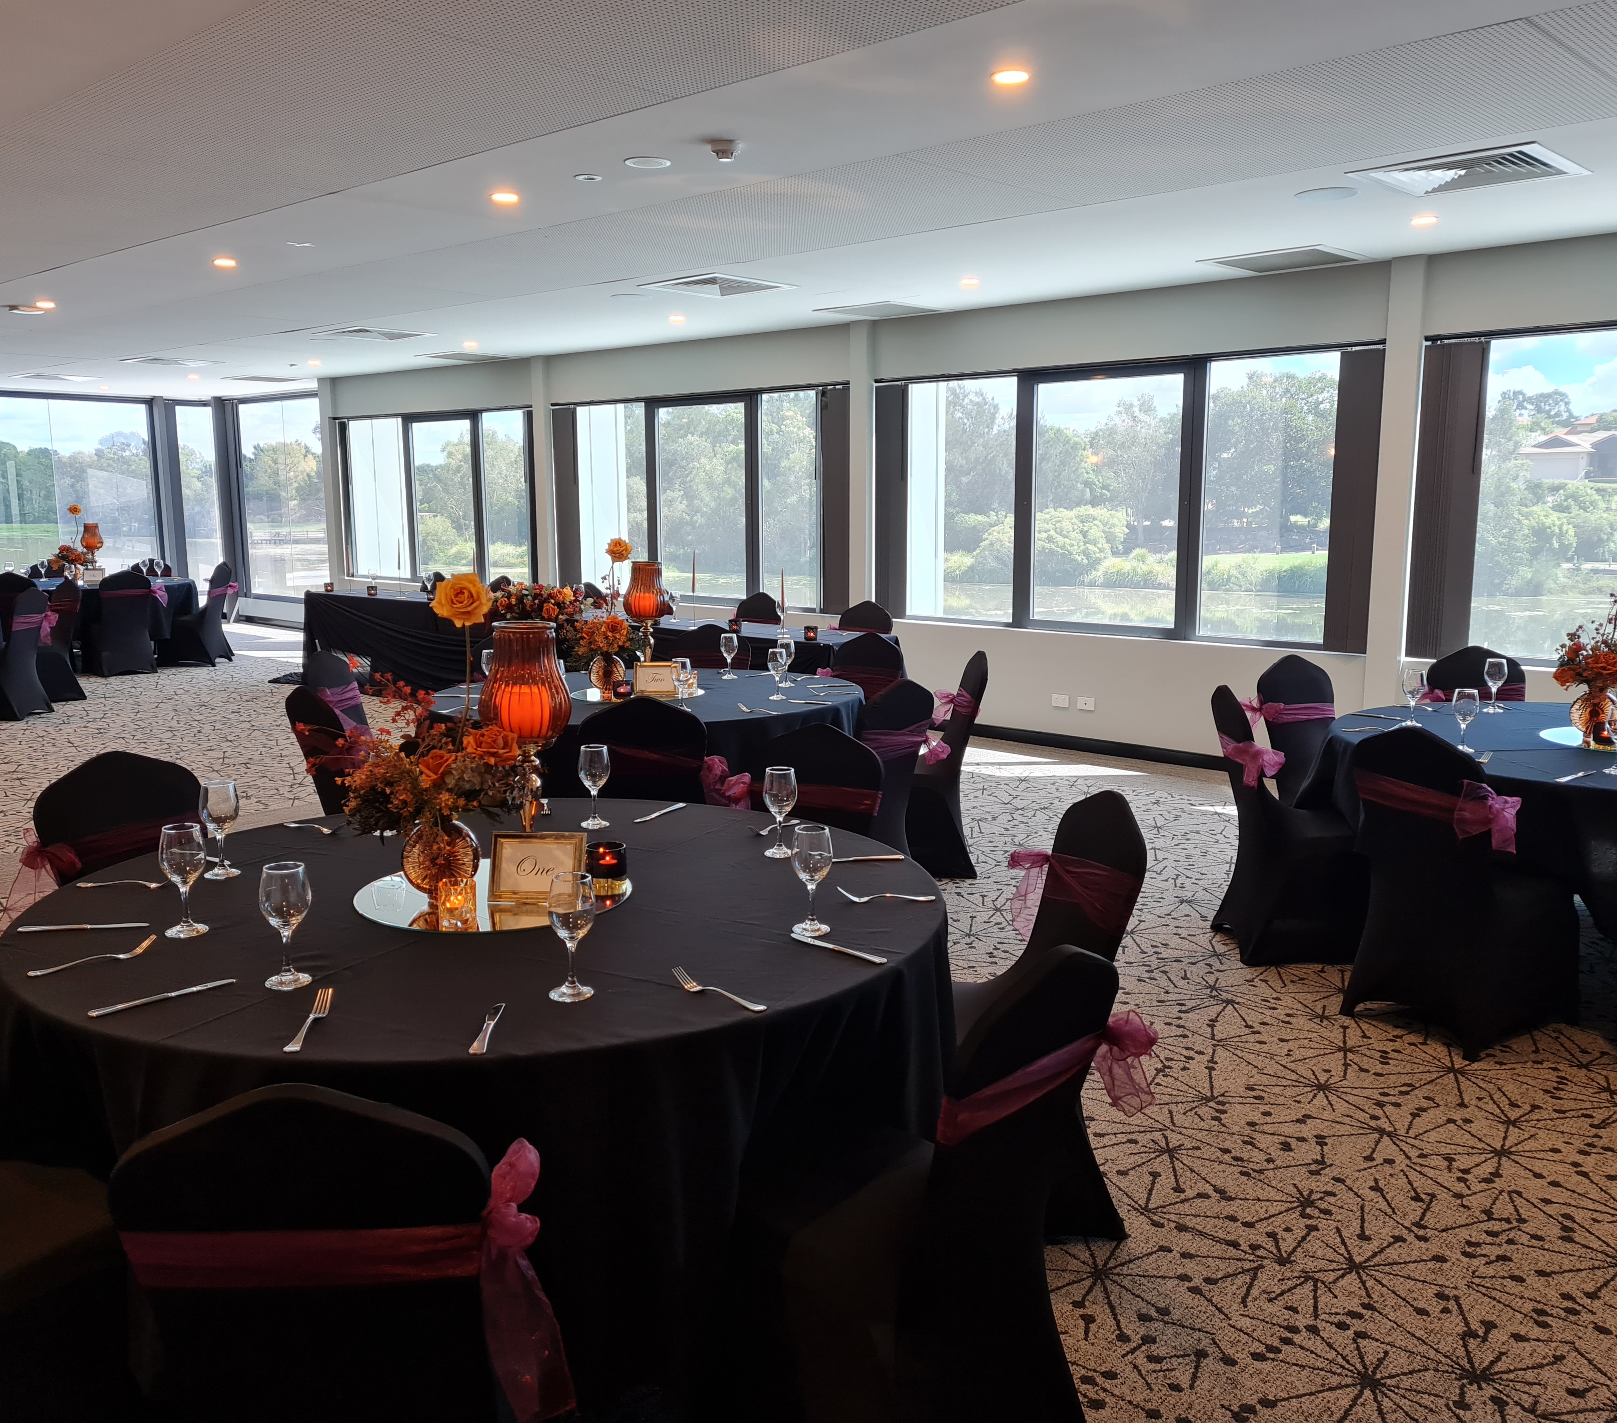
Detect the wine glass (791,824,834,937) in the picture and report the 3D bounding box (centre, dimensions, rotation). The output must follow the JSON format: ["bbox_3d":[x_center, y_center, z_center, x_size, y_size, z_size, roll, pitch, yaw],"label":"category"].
[{"bbox_3d":[0.008,0.313,2.658,0.080,0.198,0.080,0,9,0],"label":"wine glass"}]

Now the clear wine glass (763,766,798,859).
[{"bbox_3d":[-0.070,0.227,3.274,0.084,0.202,0.084,0,9,0],"label":"clear wine glass"}]

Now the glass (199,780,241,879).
[{"bbox_3d":[-1.289,0.256,3.120,0.080,0.198,0.080,-4,9,-23],"label":"glass"}]

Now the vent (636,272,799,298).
[{"bbox_3d":[-0.501,-2.397,8.004,0.650,0.050,0.650,8,12,43],"label":"vent"}]

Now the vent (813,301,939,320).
[{"bbox_3d":[0.448,-2.479,8.829,0.600,0.040,0.600,8,12,42],"label":"vent"}]

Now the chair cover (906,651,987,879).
[{"bbox_3d":[0.440,0.199,5.973,0.580,0.910,0.450,0,9,-1],"label":"chair cover"}]

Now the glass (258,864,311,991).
[{"bbox_3d":[-0.887,0.363,2.416,0.084,0.202,0.084,0,9,0],"label":"glass"}]

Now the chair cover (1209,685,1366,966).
[{"bbox_3d":[1.757,0.372,4.946,0.570,0.920,0.450,0,9,3],"label":"chair cover"}]

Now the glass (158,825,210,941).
[{"bbox_3d":[-1.168,0.316,2.665,0.080,0.198,0.080,8,12,43],"label":"glass"}]

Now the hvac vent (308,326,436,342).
[{"bbox_3d":[-3.044,-2.649,10.021,0.630,0.040,0.630,8,12,42],"label":"hvac vent"}]

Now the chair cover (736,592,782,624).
[{"bbox_3d":[-0.487,-0.312,9.389,0.450,0.915,0.560,8,12,44],"label":"chair cover"}]

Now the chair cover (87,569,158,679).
[{"bbox_3d":[-6.213,-0.804,12.773,0.570,0.920,0.450,7,11,40],"label":"chair cover"}]

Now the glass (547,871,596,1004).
[{"bbox_3d":[-0.392,0.371,2.343,0.080,0.200,0.080,-2,9,-10],"label":"glass"}]

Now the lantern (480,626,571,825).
[{"bbox_3d":[-0.597,0.086,3.068,0.186,0.547,0.186,0,9,0],"label":"lantern"}]

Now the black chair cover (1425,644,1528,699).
[{"bbox_3d":[2.821,0.221,5.895,0.450,0.920,0.570,1,9,6],"label":"black chair cover"}]

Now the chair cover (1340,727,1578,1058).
[{"bbox_3d":[1.982,0.477,4.261,0.570,0.920,0.450,-6,10,-32],"label":"chair cover"}]

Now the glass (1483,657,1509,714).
[{"bbox_3d":[2.592,-0.101,5.366,0.080,0.196,0.080,4,10,26],"label":"glass"}]

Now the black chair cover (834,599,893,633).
[{"bbox_3d":[0.173,-0.202,8.599,0.450,0.910,0.580,8,12,43],"label":"black chair cover"}]

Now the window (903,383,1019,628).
[{"bbox_3d":[0.980,-1.371,9.289,0.960,1.560,0.090,8,12,44],"label":"window"}]

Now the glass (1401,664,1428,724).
[{"bbox_3d":[2.122,-0.050,4.990,0.080,0.198,0.080,8,12,43],"label":"glass"}]

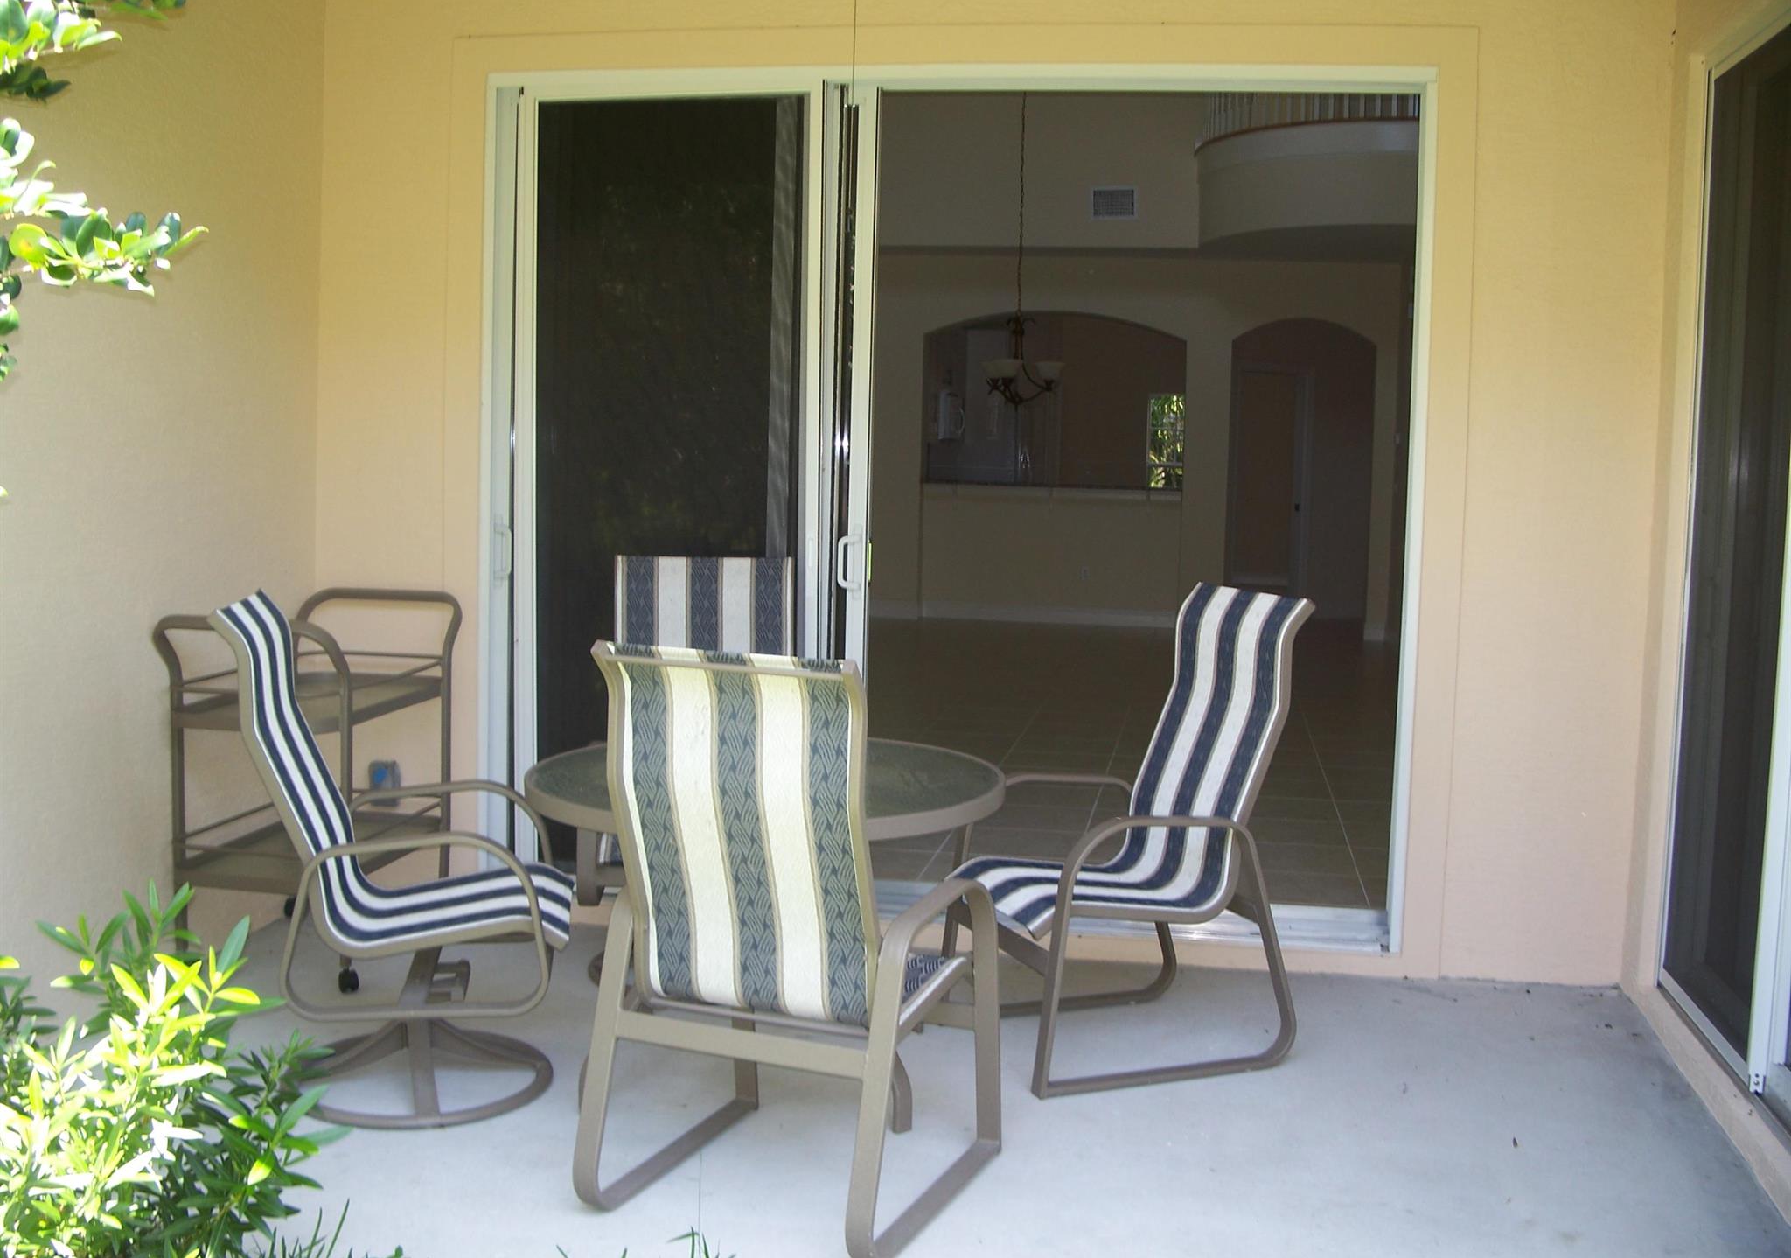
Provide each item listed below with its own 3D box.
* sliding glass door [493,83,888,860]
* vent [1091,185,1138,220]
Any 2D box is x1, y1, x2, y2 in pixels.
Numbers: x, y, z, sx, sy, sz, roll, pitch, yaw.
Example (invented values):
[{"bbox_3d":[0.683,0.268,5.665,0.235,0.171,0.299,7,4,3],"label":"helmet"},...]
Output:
[{"bbox_3d":[-0.650,-0.400,5.620,1.152,2.427,0.140,2,5,9],"label":"sliding glass door"},{"bbox_3d":[1.647,-3.205,14.401,0.350,0.250,0.030,2,5,9],"label":"vent"}]

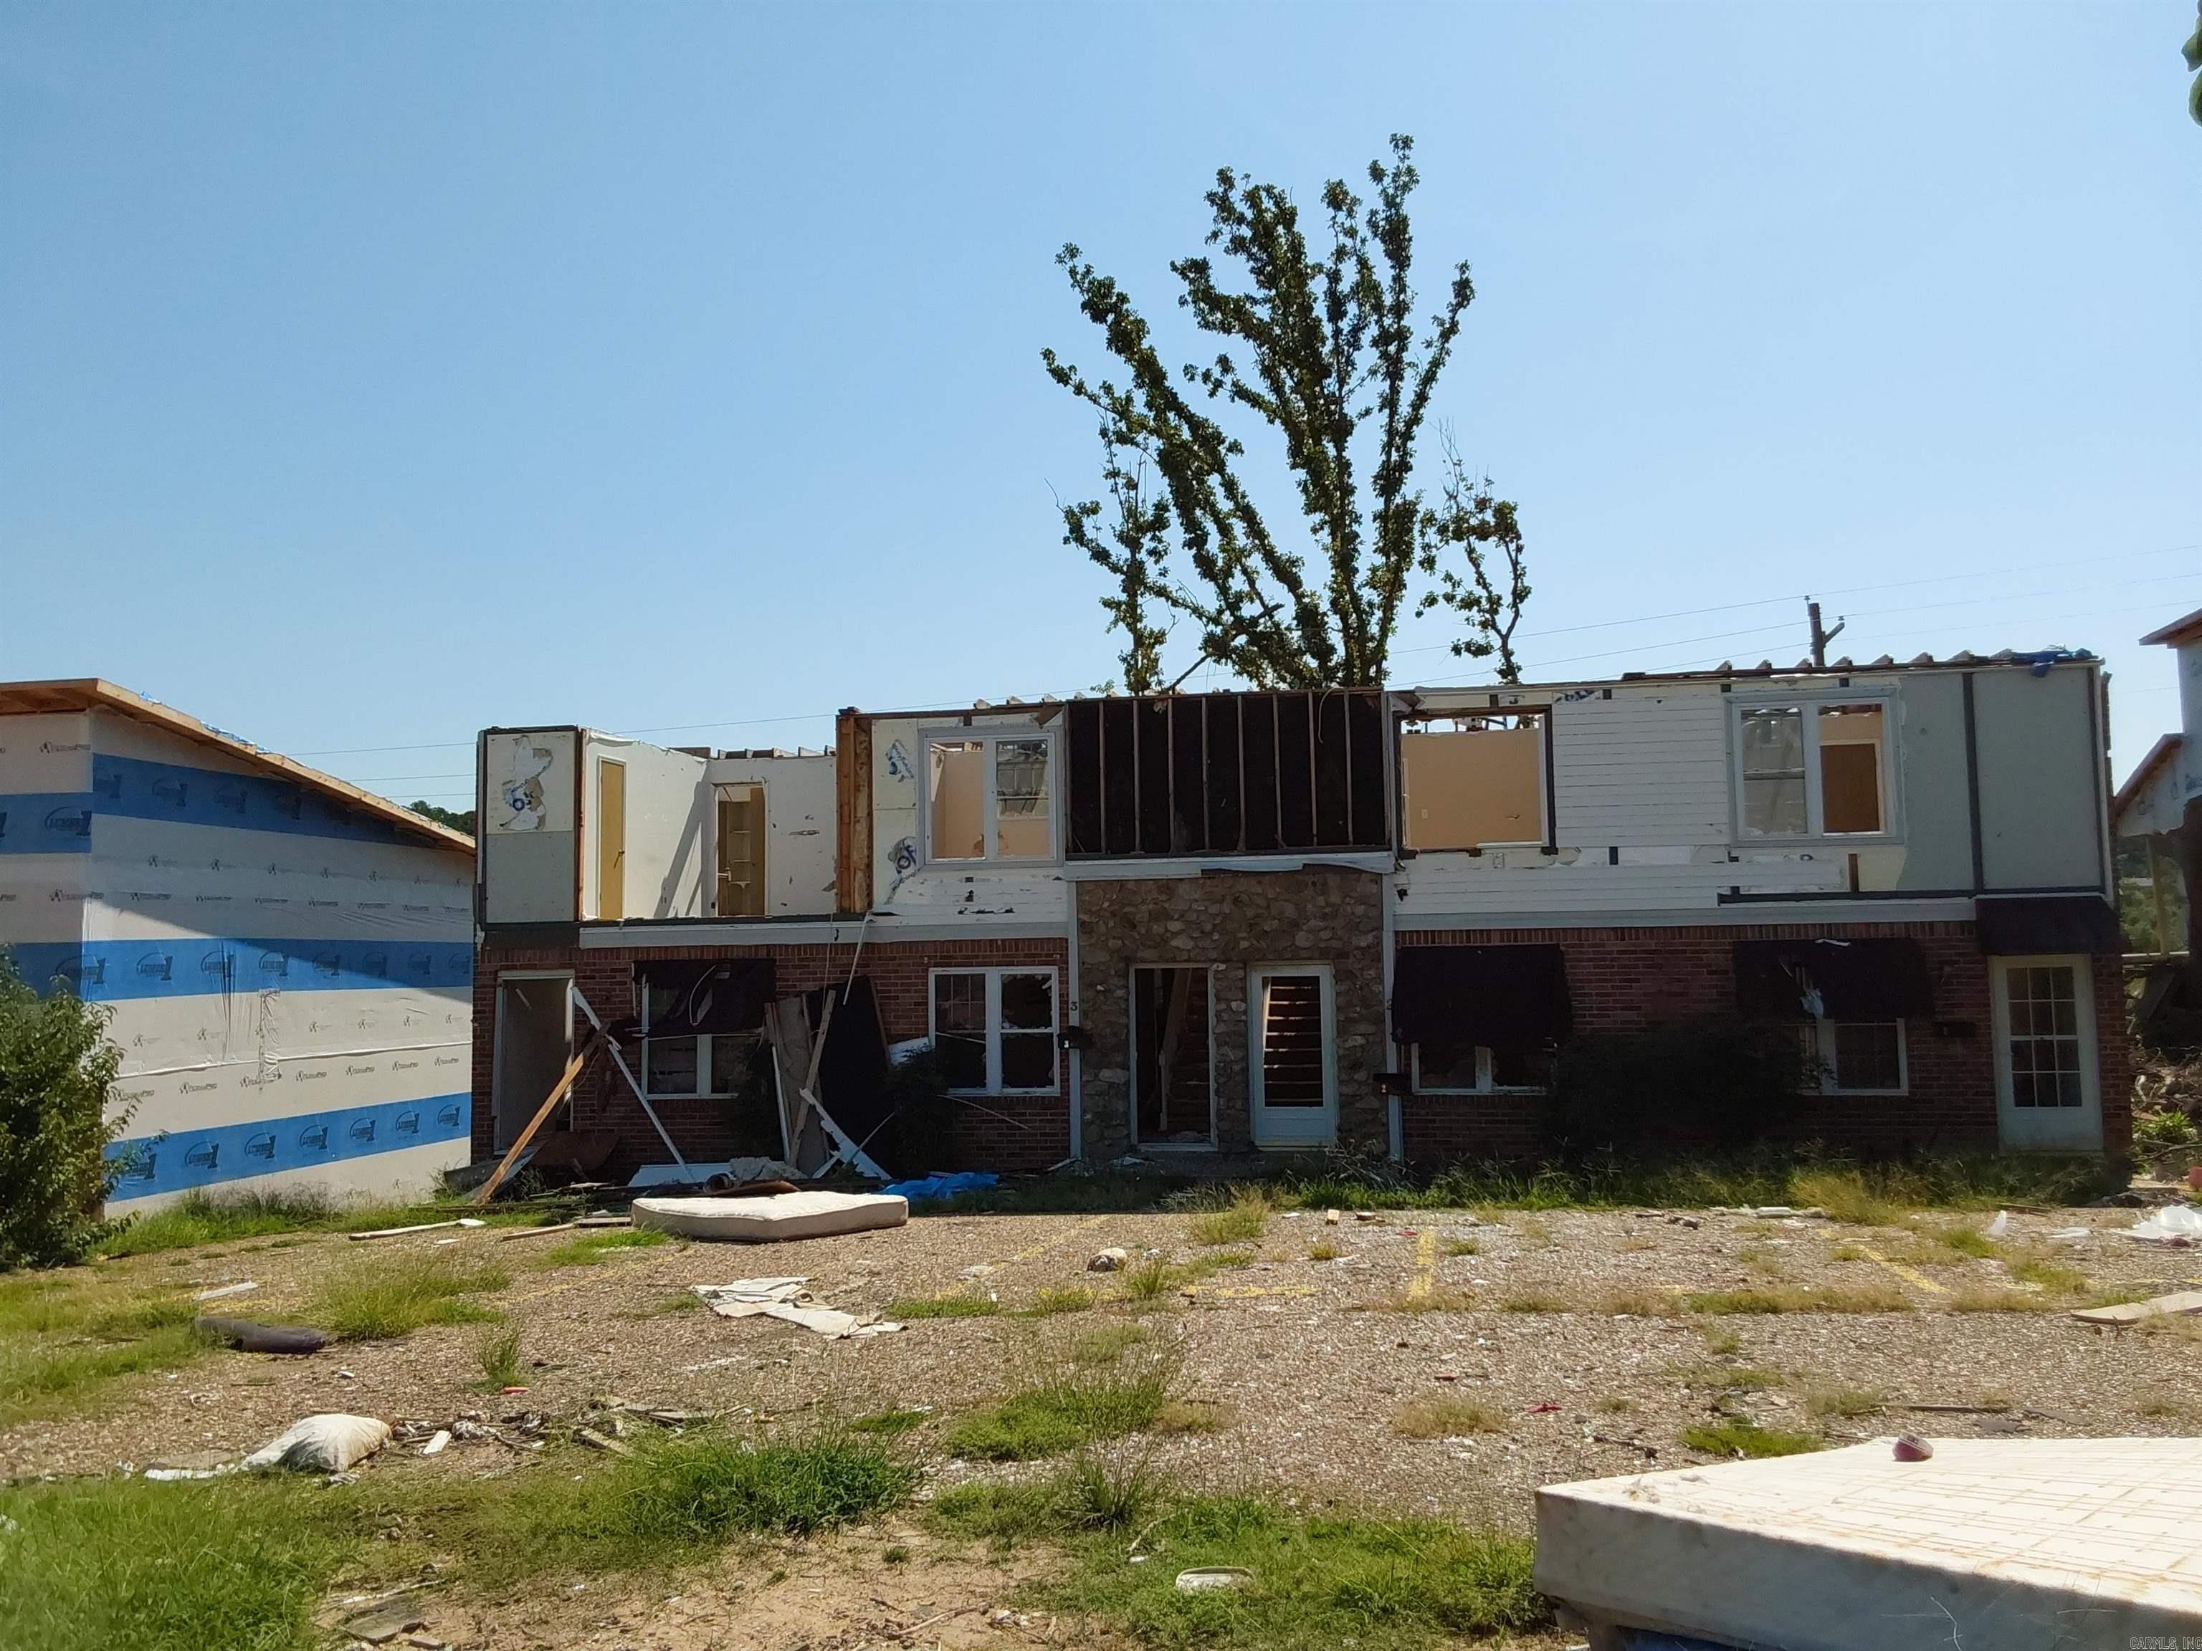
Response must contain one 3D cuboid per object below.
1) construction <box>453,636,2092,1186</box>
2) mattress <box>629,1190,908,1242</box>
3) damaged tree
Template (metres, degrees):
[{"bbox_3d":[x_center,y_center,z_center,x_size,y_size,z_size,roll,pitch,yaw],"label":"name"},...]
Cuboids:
[{"bbox_3d":[2.199,1.499,24.380,18.622,5.470,9.000,-2,-4,11],"label":"construction"},{"bbox_3d":[-2.841,3.329,15.257,1.930,0.210,1.410,-6,-8,41],"label":"mattress"},{"bbox_3d":[3.574,-4.192,33.901,9.233,18.492,8.494,-1,-4,0],"label":"damaged tree"}]

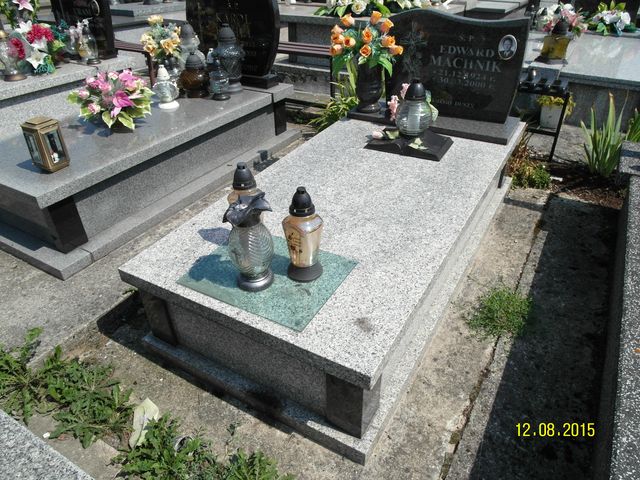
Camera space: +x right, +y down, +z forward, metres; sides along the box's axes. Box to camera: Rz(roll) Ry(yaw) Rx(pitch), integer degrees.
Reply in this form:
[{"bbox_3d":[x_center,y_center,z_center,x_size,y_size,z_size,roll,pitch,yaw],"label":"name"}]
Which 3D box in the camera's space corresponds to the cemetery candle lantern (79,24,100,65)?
[{"bbox_3d":[-1.893,-1.602,3.582,0.139,0.287,0.139,16,37,27],"label":"cemetery candle lantern"}]

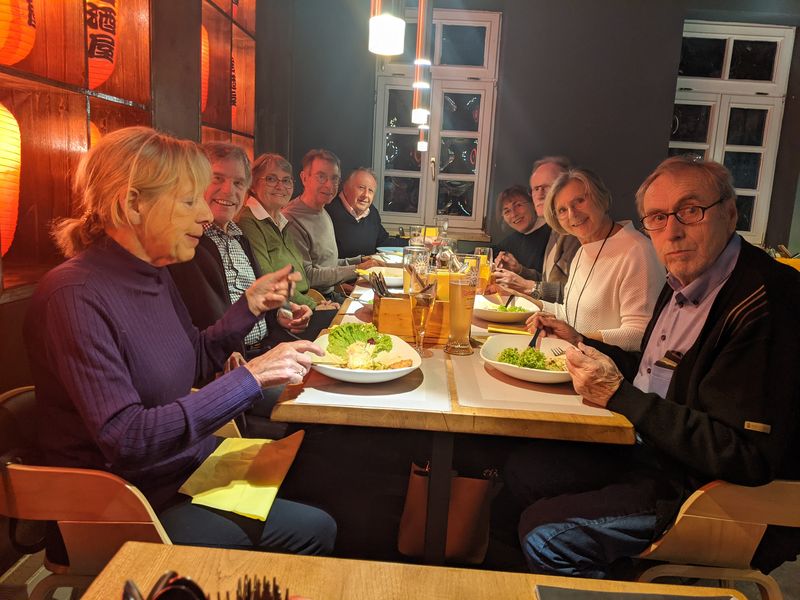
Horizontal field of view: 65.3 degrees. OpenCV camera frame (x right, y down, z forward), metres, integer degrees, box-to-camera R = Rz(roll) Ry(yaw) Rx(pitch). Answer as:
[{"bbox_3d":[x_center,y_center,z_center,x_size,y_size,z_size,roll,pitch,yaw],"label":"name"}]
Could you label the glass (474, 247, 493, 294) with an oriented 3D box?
[{"bbox_3d":[0.343,-0.121,2.547,0.073,0.183,0.073,3,10,0],"label":"glass"}]

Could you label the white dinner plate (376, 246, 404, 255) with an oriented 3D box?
[{"bbox_3d":[-0.016,-0.308,3.906,0.260,0.040,0.260,3,10,-1],"label":"white dinner plate"}]

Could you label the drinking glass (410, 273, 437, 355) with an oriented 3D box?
[{"bbox_3d":[0.060,0.035,1.558,0.064,0.194,0.064,3,10,0],"label":"drinking glass"}]

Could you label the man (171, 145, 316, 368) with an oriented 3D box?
[{"bbox_3d":[-0.432,0.152,1.939,0.740,1.280,0.550,9,12,30],"label":"man"}]

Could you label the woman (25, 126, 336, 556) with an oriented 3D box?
[{"bbox_3d":[-0.448,0.290,1.273,0.700,1.240,0.520,1,10,-13],"label":"woman"}]

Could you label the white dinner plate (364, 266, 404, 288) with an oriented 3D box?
[{"bbox_3d":[-0.021,-0.091,2.655,0.260,0.050,0.260,3,10,-1],"label":"white dinner plate"}]

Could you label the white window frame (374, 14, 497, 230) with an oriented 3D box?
[{"bbox_3d":[0.246,-1.287,4.564,0.878,1.544,0.120,3,10,0],"label":"white window frame"}]

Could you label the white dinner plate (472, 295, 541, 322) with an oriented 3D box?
[{"bbox_3d":[0.331,0.030,2.075,0.260,0.050,0.260,3,10,0],"label":"white dinner plate"}]

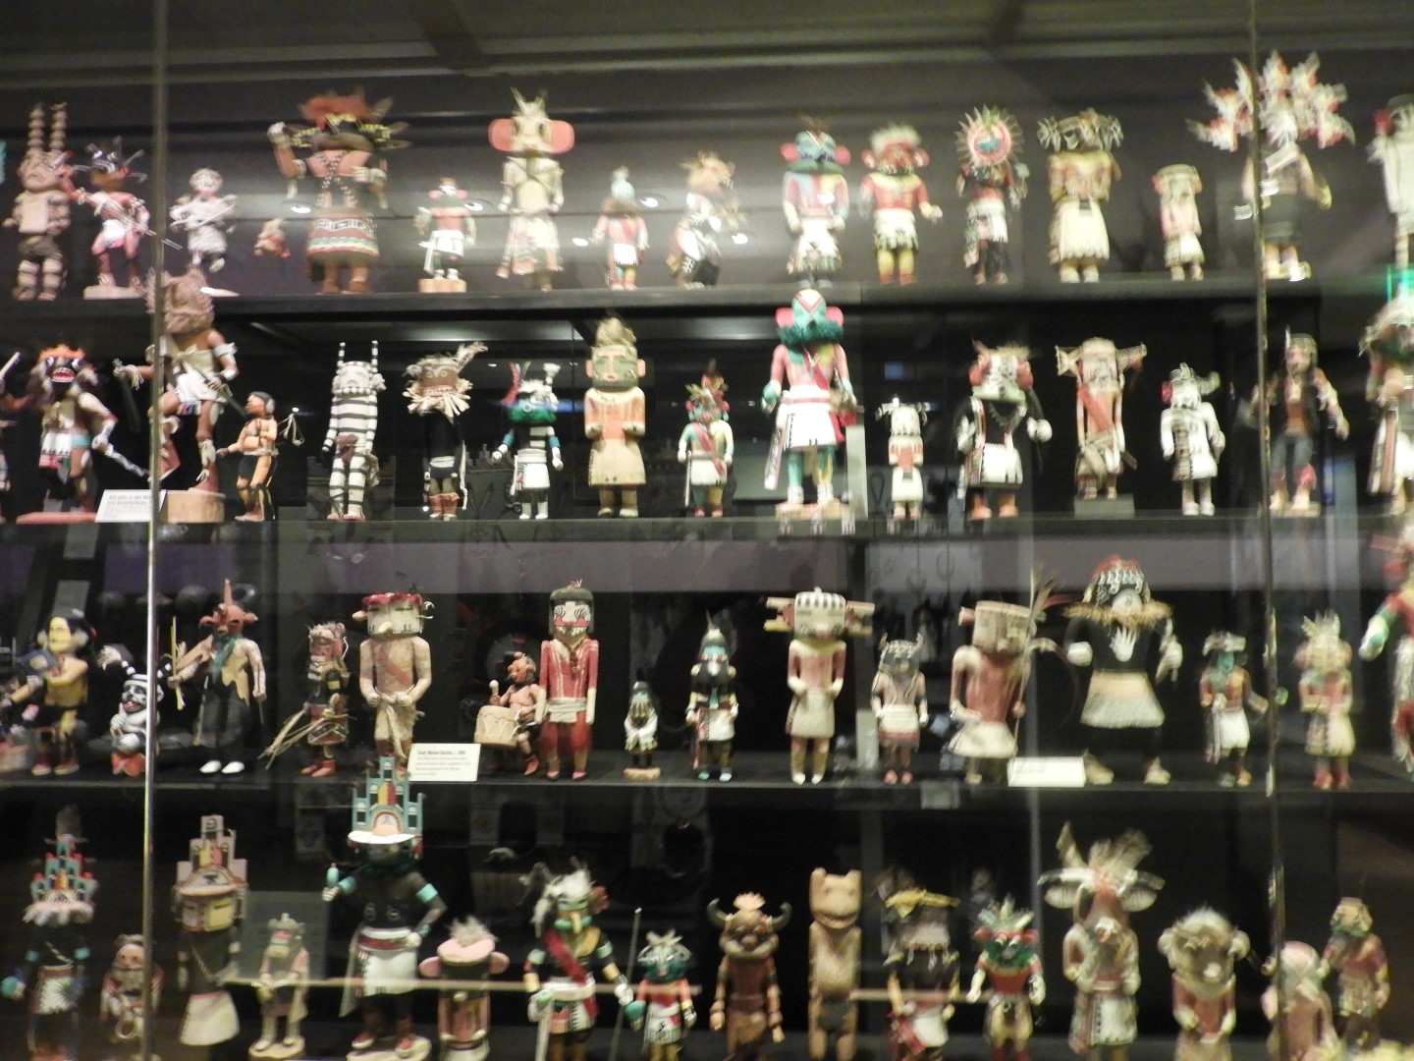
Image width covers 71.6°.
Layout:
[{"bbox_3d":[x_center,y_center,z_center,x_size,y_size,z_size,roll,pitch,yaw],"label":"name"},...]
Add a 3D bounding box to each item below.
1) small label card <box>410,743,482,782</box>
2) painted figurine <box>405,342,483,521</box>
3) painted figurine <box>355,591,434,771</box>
[{"bbox_3d":[-0.412,0.365,1.538,0.109,0.057,0.008,0,-21,3],"label":"small label card"},{"bbox_3d":[-0.452,-0.170,1.687,0.130,0.305,0.110,0,-2,-6],"label":"painted figurine"},{"bbox_3d":[-0.526,0.256,1.651,0.127,0.306,0.105,0,-2,1],"label":"painted figurine"}]

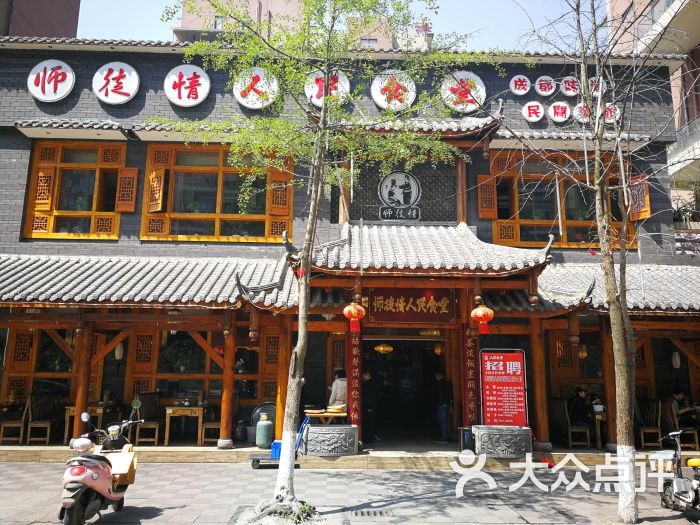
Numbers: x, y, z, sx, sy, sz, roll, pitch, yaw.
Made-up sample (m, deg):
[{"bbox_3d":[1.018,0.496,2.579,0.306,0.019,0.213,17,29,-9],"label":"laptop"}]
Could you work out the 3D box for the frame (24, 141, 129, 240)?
[{"bbox_3d":[-6.557,-1.736,13.096,2.206,2.421,0.160,1,-11,-2],"label":"frame"}]

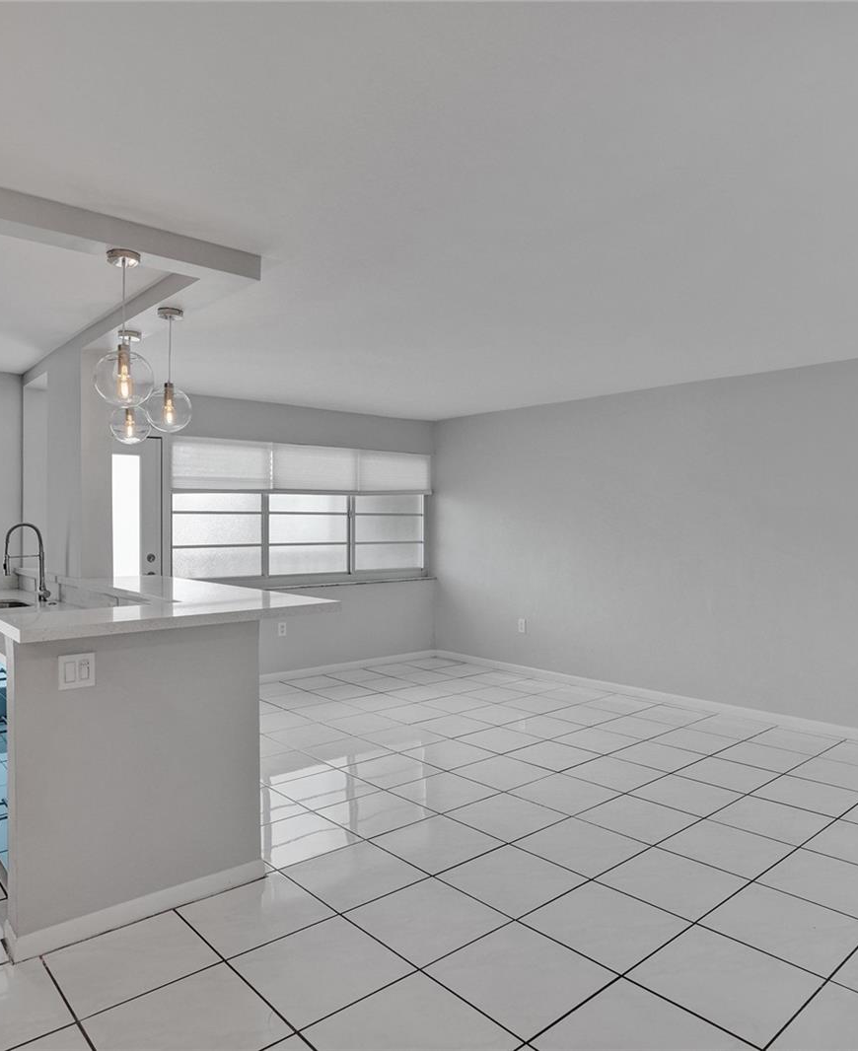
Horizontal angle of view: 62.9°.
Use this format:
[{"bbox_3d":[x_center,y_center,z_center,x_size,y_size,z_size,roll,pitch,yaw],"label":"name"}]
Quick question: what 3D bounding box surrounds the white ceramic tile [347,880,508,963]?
[{"bbox_3d":[-0.006,1.426,2.540,0.443,0.010,0.443,0,0,-41],"label":"white ceramic tile"}]

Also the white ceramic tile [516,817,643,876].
[{"bbox_3d":[0.665,1.406,3.071,0.427,0.010,0.427,0,0,-41],"label":"white ceramic tile"}]

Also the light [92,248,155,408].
[{"bbox_3d":[-1.085,-0.689,2.493,0.200,0.545,0.200,0,0,-41],"label":"light"}]

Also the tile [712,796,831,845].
[{"bbox_3d":[1.604,1.379,3.287,0.430,0.010,0.430,0,0,-41],"label":"tile"}]

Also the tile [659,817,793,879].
[{"bbox_3d":[1.306,1.415,3.074,0.445,0.010,0.445,0,-1,-41],"label":"tile"}]

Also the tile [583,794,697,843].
[{"bbox_3d":[1.020,1.426,3.410,0.443,0.010,0.443,0,0,-41],"label":"tile"}]

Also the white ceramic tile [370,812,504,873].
[{"bbox_3d":[0.038,1.415,3.120,0.445,0.010,0.445,0,-1,-41],"label":"white ceramic tile"}]

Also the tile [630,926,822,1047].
[{"bbox_3d":[0.917,1.407,2.171,0.445,0.010,0.445,0,-1,-41],"label":"tile"}]

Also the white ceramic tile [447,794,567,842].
[{"bbox_3d":[0.378,1.417,3.410,0.445,0.010,0.445,0,-1,-41],"label":"white ceramic tile"}]

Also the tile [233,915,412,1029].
[{"bbox_3d":[-0.344,1.411,2.240,0.427,0.010,0.427,0,0,-41],"label":"tile"}]

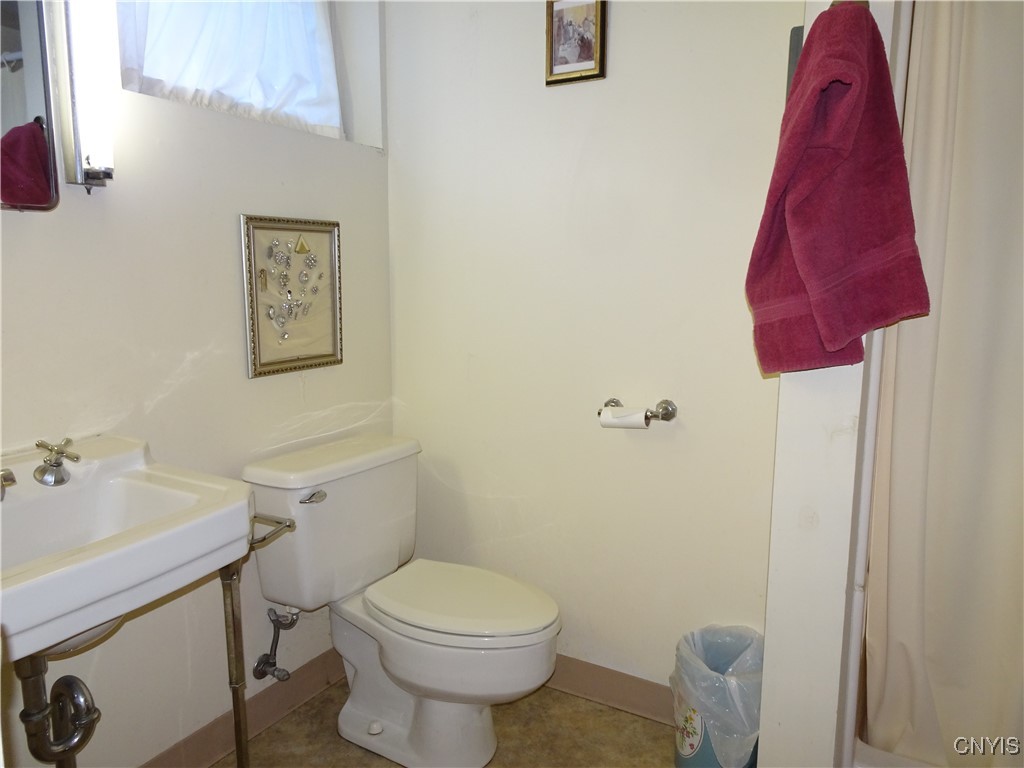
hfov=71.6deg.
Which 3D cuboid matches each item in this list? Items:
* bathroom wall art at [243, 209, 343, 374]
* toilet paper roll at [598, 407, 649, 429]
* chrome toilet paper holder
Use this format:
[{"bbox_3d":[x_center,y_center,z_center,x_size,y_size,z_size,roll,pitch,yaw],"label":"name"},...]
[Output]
[{"bbox_3d":[-0.534,-0.218,1.761,0.020,0.375,0.293,5,10,30],"label":"bathroom wall art"},{"bbox_3d":[0.273,0.082,1.704,0.115,0.047,0.047,5,10,30],"label":"toilet paper roll"},{"bbox_3d":[0.297,0.065,1.718,0.187,0.053,0.076,5,10,30],"label":"chrome toilet paper holder"}]

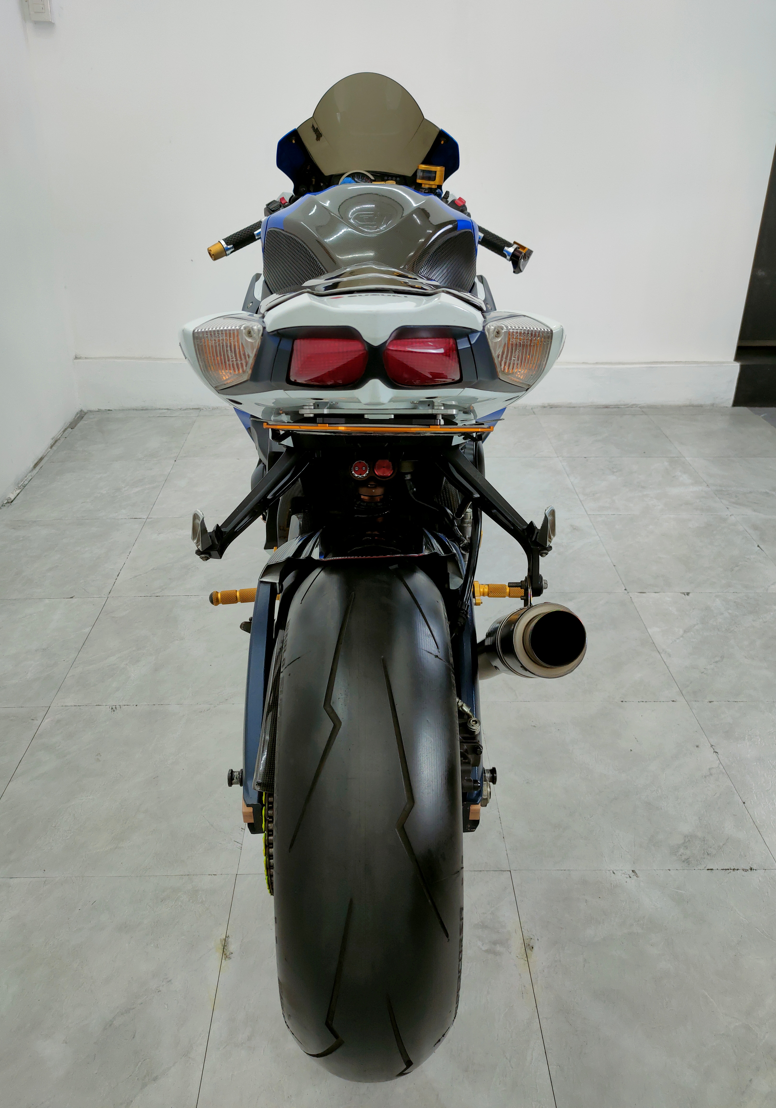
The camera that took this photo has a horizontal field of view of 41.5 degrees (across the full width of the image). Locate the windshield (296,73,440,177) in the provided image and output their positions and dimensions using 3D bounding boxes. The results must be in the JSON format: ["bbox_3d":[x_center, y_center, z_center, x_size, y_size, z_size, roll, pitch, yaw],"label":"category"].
[{"bbox_3d":[-0.045,-0.959,2.309,0.330,0.225,0.340,0,24,-1],"label":"windshield"}]

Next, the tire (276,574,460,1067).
[{"bbox_3d":[-0.025,0.314,1.311,0.195,0.644,0.644,0,24,-1],"label":"tire"}]

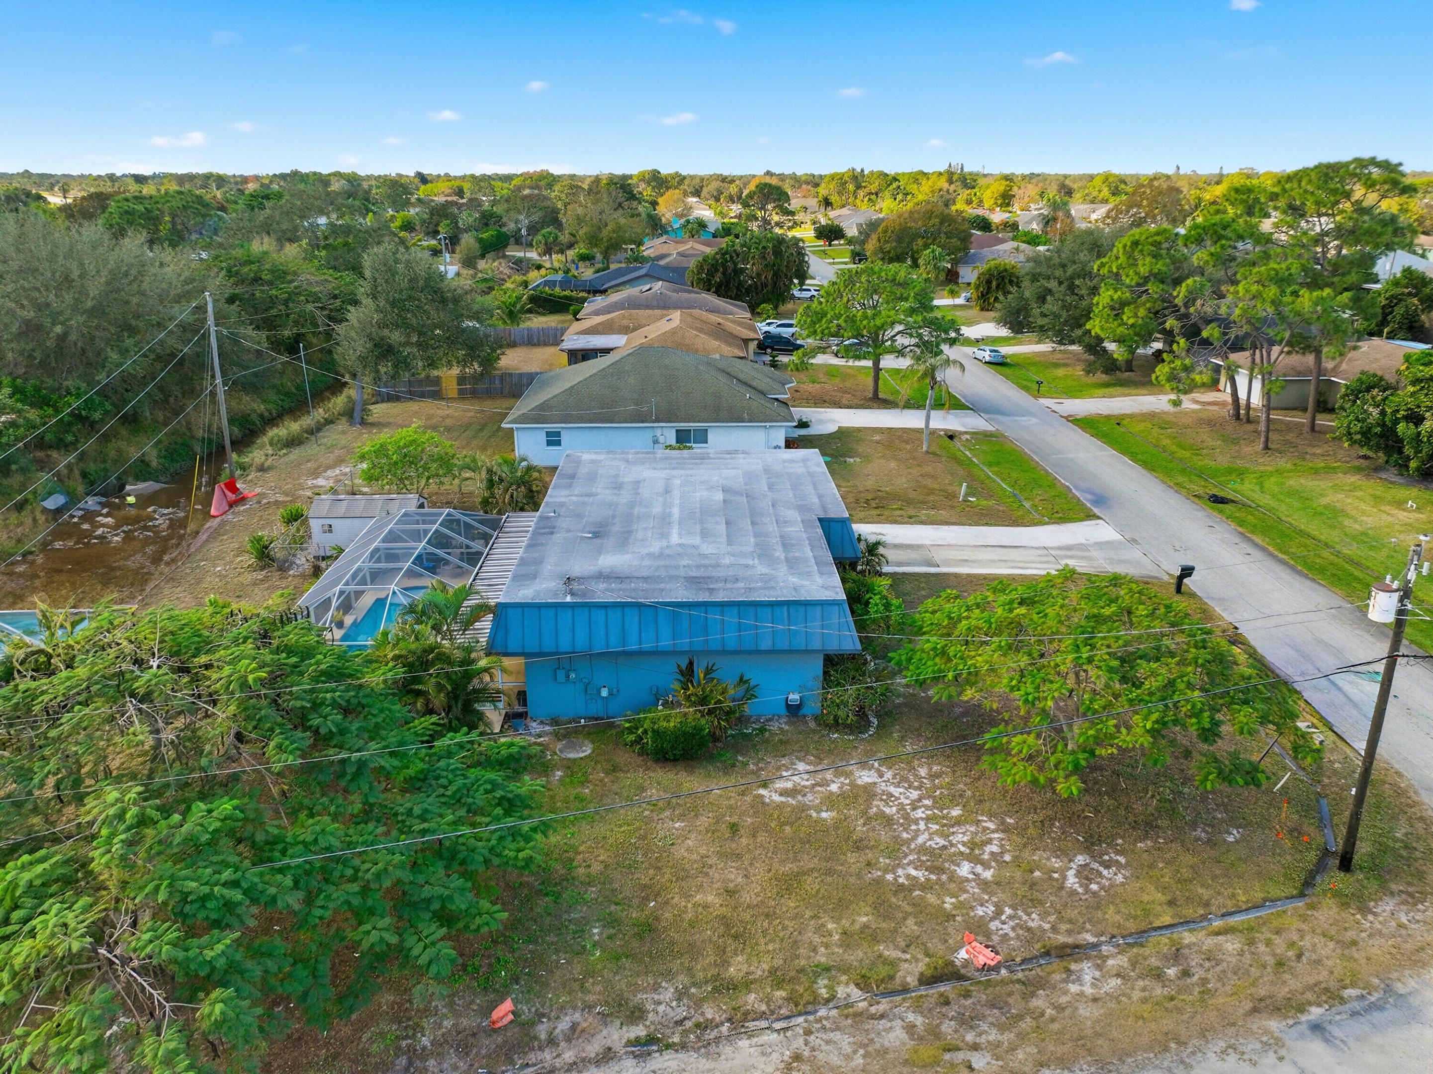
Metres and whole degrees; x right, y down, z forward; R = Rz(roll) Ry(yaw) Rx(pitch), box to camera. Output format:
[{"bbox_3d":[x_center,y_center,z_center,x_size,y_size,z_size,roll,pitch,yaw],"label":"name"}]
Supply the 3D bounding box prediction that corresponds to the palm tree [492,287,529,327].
[{"bbox_3d":[-20.413,-22.758,100.820,4.200,5.050,4.200,0,20,0],"label":"palm tree"}]

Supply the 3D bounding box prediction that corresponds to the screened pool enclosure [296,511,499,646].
[{"bbox_3d":[-11.566,1.857,36.886,5.454,3.499,12.078,0,20,-1],"label":"screened pool enclosure"}]

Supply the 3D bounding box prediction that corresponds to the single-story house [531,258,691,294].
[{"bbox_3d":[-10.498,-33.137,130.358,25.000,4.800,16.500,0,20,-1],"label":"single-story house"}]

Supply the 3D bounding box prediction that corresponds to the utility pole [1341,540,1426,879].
[{"bbox_3d":[15.241,4.167,23.007,1.150,8.729,0.650,-2,20,1],"label":"utility pole"}]

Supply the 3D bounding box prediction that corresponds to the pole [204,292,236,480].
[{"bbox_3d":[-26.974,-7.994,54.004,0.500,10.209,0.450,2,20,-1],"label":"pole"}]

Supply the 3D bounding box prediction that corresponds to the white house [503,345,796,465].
[{"bbox_3d":[-3.371,-9.168,63.394,17.850,5.600,15.100,0,20,0],"label":"white house"}]

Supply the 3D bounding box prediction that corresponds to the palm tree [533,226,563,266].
[{"bbox_3d":[-30.728,-52.424,179.964,4.951,6.833,4.849,0,20,0],"label":"palm tree"}]

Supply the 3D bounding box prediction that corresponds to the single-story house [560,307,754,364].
[{"bbox_3d":[-4.628,-16.677,85.077,16.900,4.600,19.200,0,20,0],"label":"single-story house"}]

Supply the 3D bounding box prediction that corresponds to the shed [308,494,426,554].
[{"bbox_3d":[-15.534,-0.523,44.686,4.500,2.400,2.400,0,20,0],"label":"shed"}]

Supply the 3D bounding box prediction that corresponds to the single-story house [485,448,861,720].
[{"bbox_3d":[-0.858,0.962,38.221,12.340,4.260,17.780,0,20,-1],"label":"single-story house"}]

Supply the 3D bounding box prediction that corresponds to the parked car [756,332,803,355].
[{"bbox_3d":[6.184,-18.157,93.205,4.700,1.720,1.900,0,20,0],"label":"parked car"}]

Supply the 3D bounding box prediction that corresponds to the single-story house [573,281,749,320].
[{"bbox_3d":[-5.108,-24.570,106.357,17.100,4.600,19.000,0,20,0],"label":"single-story house"}]

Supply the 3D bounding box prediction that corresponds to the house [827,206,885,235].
[{"bbox_3d":[39.933,-82.669,261.125,16.800,5.900,18.500,0,20,0],"label":"house"}]

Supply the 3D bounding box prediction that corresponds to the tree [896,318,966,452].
[{"bbox_3d":[13.242,-9.034,59.962,4.091,8.048,3.923,0,20,0],"label":"tree"}]

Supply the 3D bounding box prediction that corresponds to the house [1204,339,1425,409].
[{"bbox_3d":[45.114,-10.660,68.423,15.100,4.900,16.000,0,20,0],"label":"house"}]

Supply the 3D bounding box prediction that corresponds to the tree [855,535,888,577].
[{"bbox_3d":[6.573,0.855,41.760,1.550,2.021,1.500,0,20,0],"label":"tree"}]

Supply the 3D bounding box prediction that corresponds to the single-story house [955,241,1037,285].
[{"bbox_3d":[44.924,-43.371,155.750,17.600,5.500,16.500,0,20,0],"label":"single-story house"}]

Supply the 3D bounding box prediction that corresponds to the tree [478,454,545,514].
[{"bbox_3d":[-10.273,-2.572,49.388,3.321,3.201,2.923,0,20,0],"label":"tree"}]

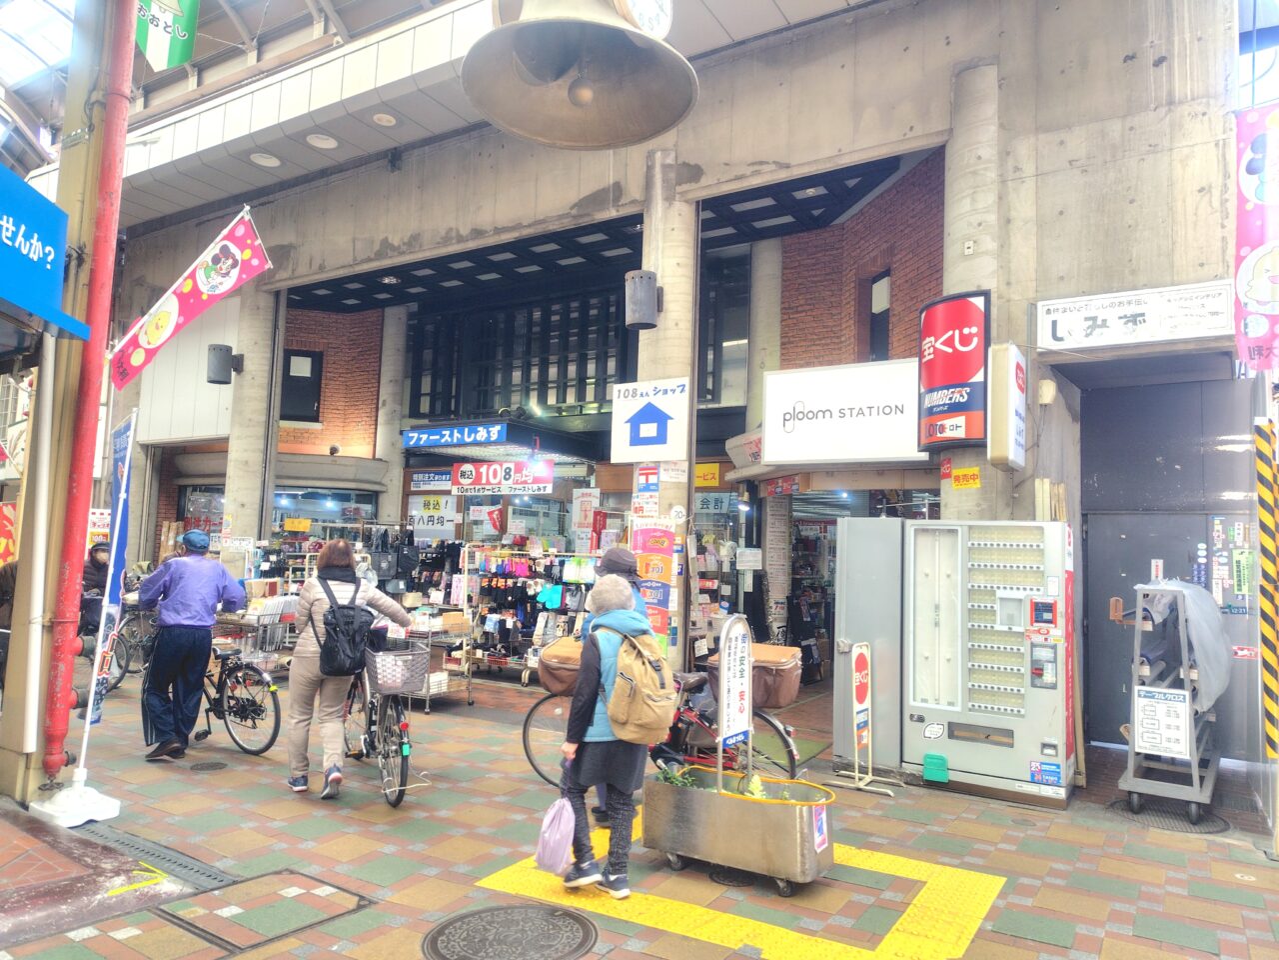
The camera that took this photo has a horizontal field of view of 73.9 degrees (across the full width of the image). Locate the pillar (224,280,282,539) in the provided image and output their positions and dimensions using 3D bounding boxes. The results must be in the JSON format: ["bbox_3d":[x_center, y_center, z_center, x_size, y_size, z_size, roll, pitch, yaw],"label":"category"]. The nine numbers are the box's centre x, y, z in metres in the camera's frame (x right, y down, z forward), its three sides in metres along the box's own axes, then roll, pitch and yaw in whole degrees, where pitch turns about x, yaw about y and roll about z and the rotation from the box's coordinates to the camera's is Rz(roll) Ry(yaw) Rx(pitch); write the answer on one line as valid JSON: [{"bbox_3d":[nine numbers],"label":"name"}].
[{"bbox_3d":[-5.424,-0.276,11.827,0.520,5.250,0.520,-1,-6,32],"label":"pillar"}]

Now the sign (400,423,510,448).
[{"bbox_3d":[-2.084,-0.491,9.614,1.580,0.210,0.100,-1,-6,32],"label":"sign"}]

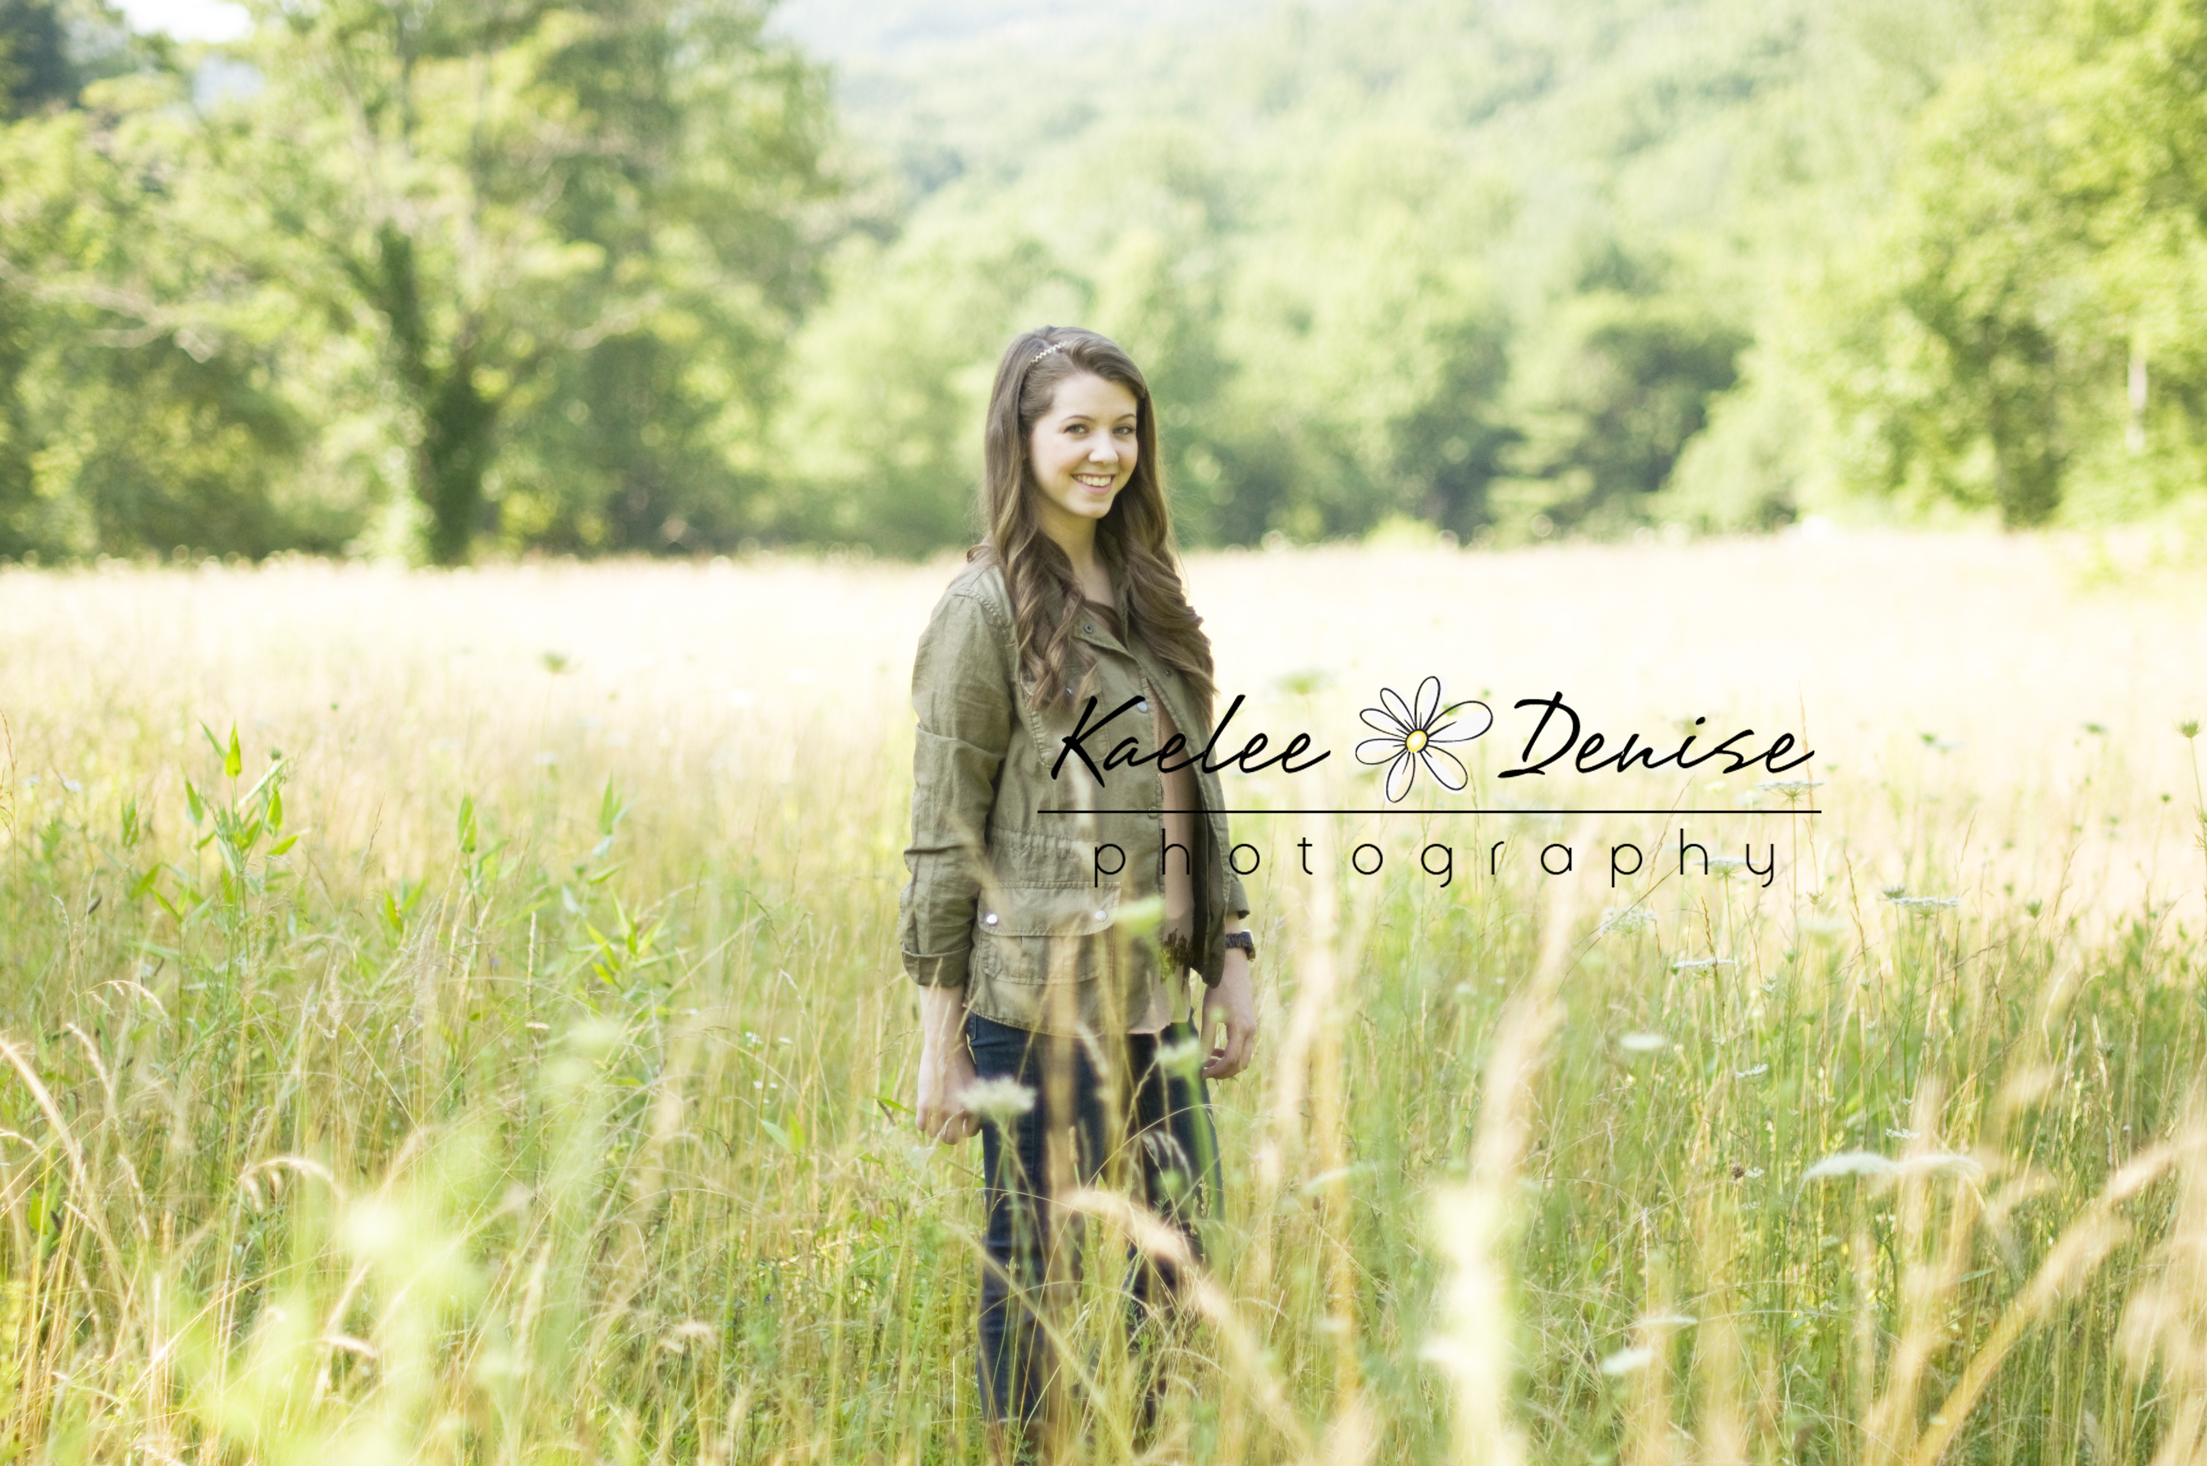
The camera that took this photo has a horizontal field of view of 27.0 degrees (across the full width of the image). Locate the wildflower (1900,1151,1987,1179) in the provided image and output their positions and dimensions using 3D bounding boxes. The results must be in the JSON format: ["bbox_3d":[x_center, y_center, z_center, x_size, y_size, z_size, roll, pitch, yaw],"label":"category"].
[{"bbox_3d":[0.767,0.396,4.200,0.076,0.024,0.076,0,2,0],"label":"wildflower"}]

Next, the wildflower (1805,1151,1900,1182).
[{"bbox_3d":[0.683,0.396,4.200,0.082,0.024,0.082,0,2,0],"label":"wildflower"}]

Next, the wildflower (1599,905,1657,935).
[{"bbox_3d":[0.651,0.231,5.700,0.071,0.033,0.071,0,2,0],"label":"wildflower"}]

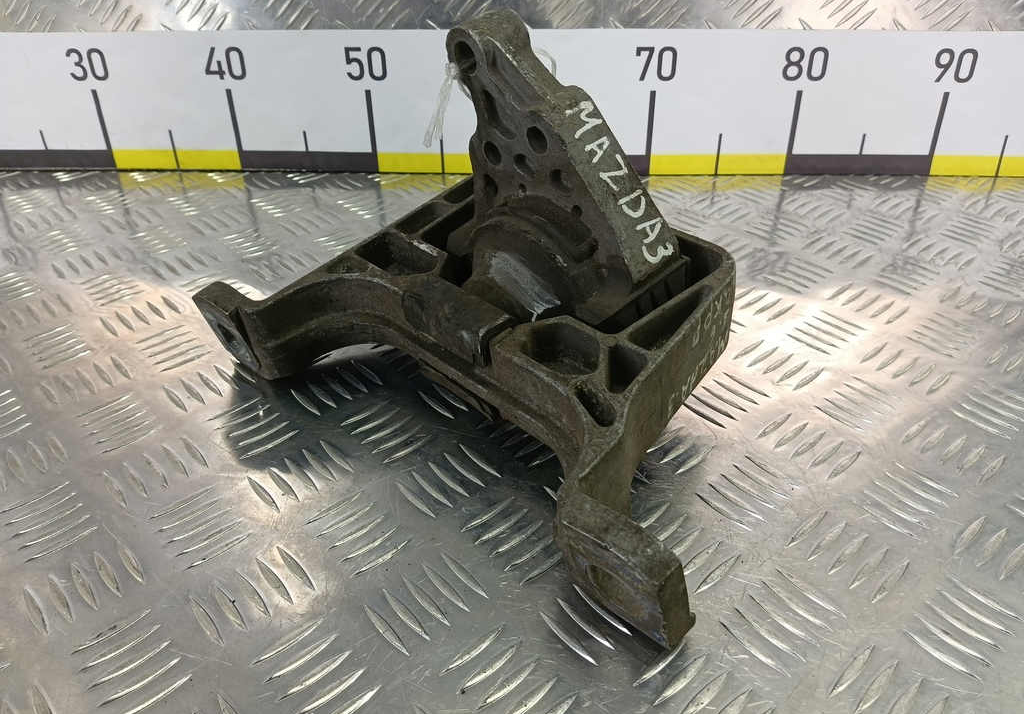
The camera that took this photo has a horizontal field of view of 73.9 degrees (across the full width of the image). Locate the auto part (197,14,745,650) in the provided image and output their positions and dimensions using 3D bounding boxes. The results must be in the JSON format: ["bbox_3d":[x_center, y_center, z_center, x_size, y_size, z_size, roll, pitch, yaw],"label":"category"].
[{"bbox_3d":[0.005,-0.046,0.272,0.238,0.150,0.163,25,46,28],"label":"auto part"}]

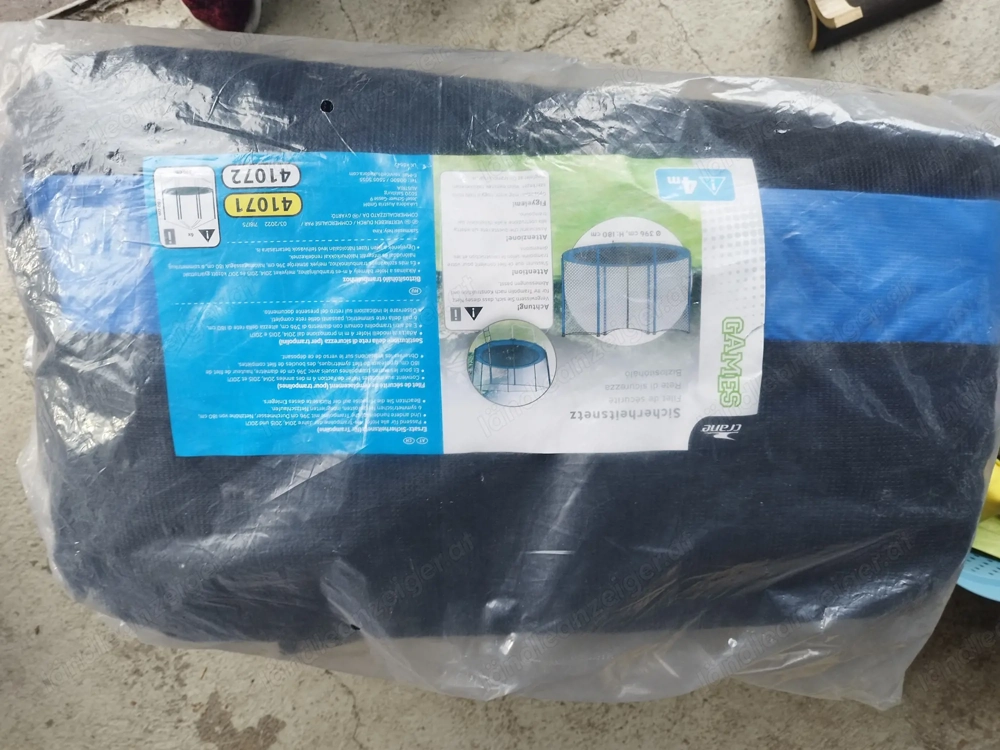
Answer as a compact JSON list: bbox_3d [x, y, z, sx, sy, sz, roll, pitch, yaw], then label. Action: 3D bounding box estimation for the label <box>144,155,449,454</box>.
[{"bbox_3d":[-0.142,-0.045,0.490,0.197,0.012,0.211,-2,99,0],"label":"label"}]

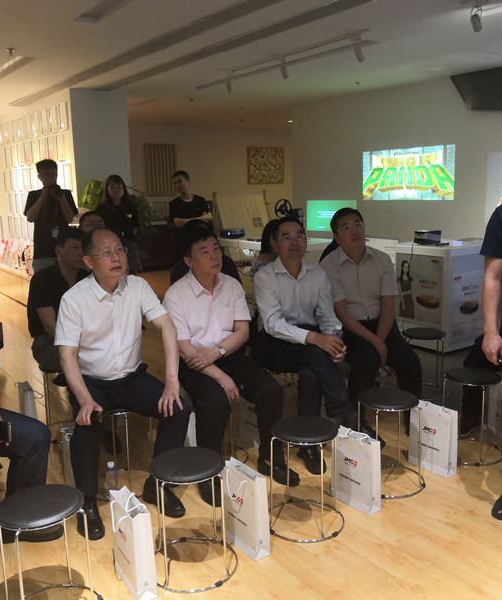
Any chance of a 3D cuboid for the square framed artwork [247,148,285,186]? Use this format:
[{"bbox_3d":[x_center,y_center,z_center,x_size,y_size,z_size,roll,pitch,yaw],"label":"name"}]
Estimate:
[{"bbox_3d":[0.322,-2.776,12.939,0.904,0.740,0.050,-9,13,-34],"label":"square framed artwork"}]

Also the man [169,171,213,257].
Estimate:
[{"bbox_3d":[-0.667,-0.611,7.031,0.490,1.670,0.340,-1,11,5],"label":"man"}]

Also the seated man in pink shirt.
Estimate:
[{"bbox_3d":[-0.117,0.289,3.224,0.540,1.310,0.700,-8,13,-29],"label":"seated man in pink shirt"}]

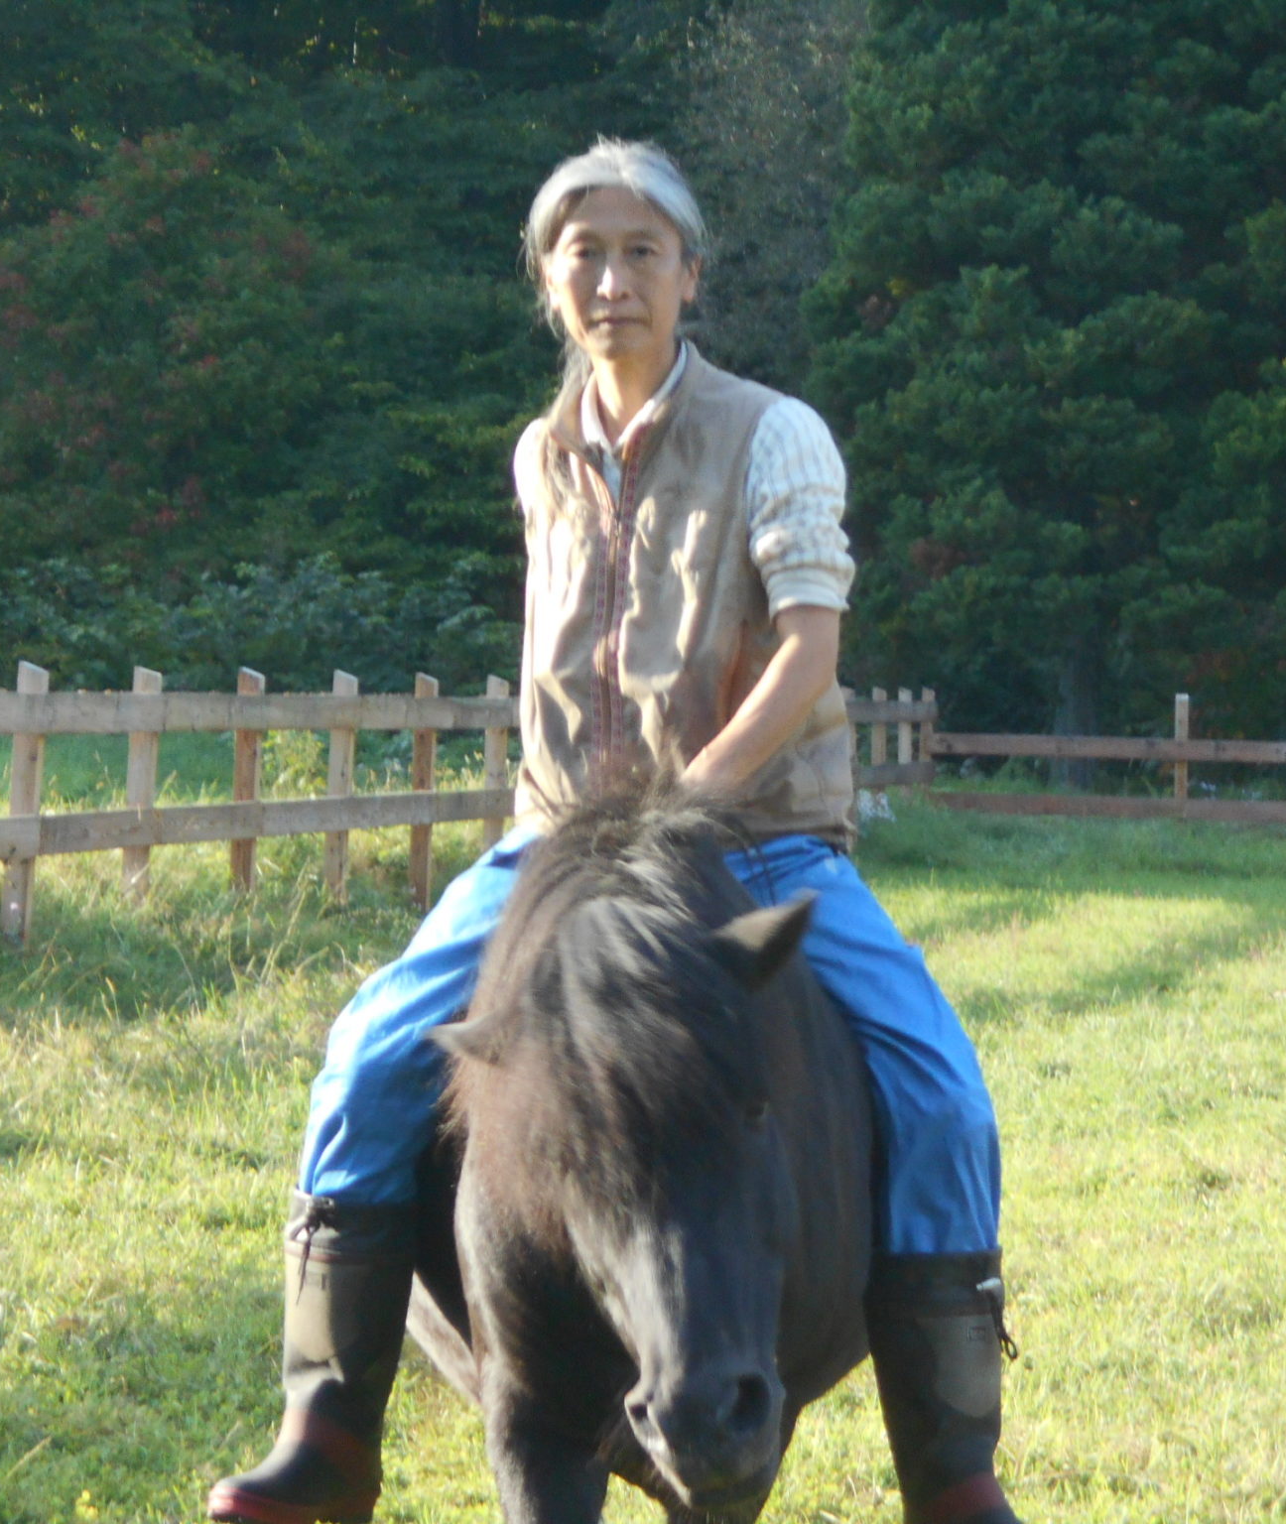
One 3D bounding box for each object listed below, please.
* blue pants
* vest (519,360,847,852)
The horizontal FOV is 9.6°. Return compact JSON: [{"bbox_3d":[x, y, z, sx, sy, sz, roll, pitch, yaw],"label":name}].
[{"bbox_3d":[0.035,0.300,8.580,0.790,0.510,0.500,0,0,15],"label":"blue pants"},{"bbox_3d":[0.048,-0.186,8.670,0.410,0.580,0.280,0,0,27],"label":"vest"}]

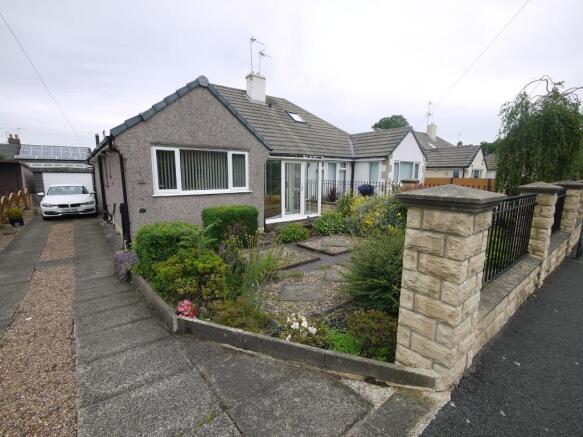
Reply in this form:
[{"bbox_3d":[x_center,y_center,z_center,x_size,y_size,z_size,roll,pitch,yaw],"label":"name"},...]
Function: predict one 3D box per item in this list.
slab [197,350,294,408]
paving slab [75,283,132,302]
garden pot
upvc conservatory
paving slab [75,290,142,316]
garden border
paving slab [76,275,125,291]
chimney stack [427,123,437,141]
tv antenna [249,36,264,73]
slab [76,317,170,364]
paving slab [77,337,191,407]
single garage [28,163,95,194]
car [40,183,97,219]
[{"bbox_3d":[-0.354,1.363,2.434,0.750,0.050,0.570,-7,10,-36],"label":"slab"},{"bbox_3d":[-2.896,1.168,4.253,0.770,0.050,0.560,-7,10,-36],"label":"paving slab"},{"bbox_3d":[-9.791,0.115,9.591,0.360,0.320,0.360,-7,12,-38],"label":"garden pot"},{"bbox_3d":[-0.466,-1.152,10.453,2.560,2.190,2.000,-7,12,-38],"label":"upvc conservatory"},{"bbox_3d":[-2.554,1.214,3.864,0.820,0.050,0.580,-7,10,-36],"label":"paving slab"},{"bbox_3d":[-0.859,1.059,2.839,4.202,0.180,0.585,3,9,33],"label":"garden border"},{"bbox_3d":[-3.014,1.031,4.355,0.750,0.050,0.580,-7,9,-38],"label":"paving slab"},{"bbox_3d":[15.242,-9.242,29.477,0.940,1.574,0.750,-7,12,-38],"label":"chimney stack"},{"bbox_3d":[-1.850,-8.889,14.871,0.380,1.887,1.080,8,13,41],"label":"tv antenna"},{"bbox_3d":[-1.825,1.320,2.980,0.860,0.050,0.600,-7,10,-36],"label":"slab"},{"bbox_3d":[-1.303,1.254,2.250,0.760,0.050,0.600,-7,9,-38],"label":"paving slab"},{"bbox_3d":[-14.514,-2.144,17.473,2.800,2.450,5.200,-7,12,-38],"label":"single garage"},{"bbox_3d":[-10.726,-0.907,12.931,1.860,1.430,4.630,-8,12,-40],"label":"car"}]

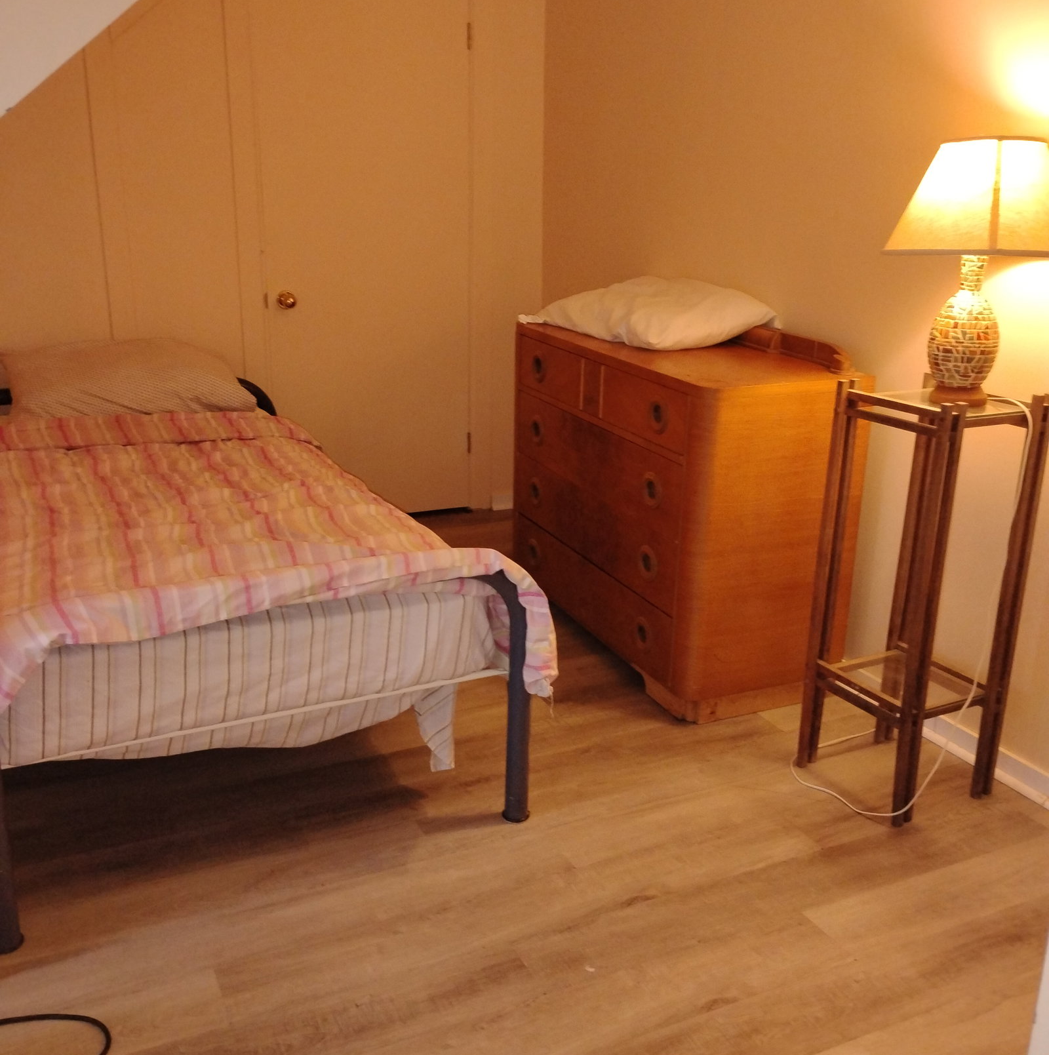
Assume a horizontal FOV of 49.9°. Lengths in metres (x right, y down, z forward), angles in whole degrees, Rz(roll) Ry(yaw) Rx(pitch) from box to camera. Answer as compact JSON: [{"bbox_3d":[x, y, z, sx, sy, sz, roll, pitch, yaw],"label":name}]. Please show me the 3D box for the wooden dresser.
[{"bbox_3d":[0.407,-0.133,3.320,0.480,0.920,1.190,-6,19,-22],"label":"wooden dresser"}]

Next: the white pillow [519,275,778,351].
[{"bbox_3d":[0.386,-0.652,3.370,0.450,0.170,0.710,-6,19,-22],"label":"white pillow"}]

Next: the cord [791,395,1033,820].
[{"bbox_3d":[0.824,0.155,2.464,0.370,0.905,0.410,-7,19,-23],"label":"cord"}]

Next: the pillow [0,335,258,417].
[{"bbox_3d":[-1.233,-0.459,3.577,0.710,0.240,0.430,-7,19,-23],"label":"pillow"}]

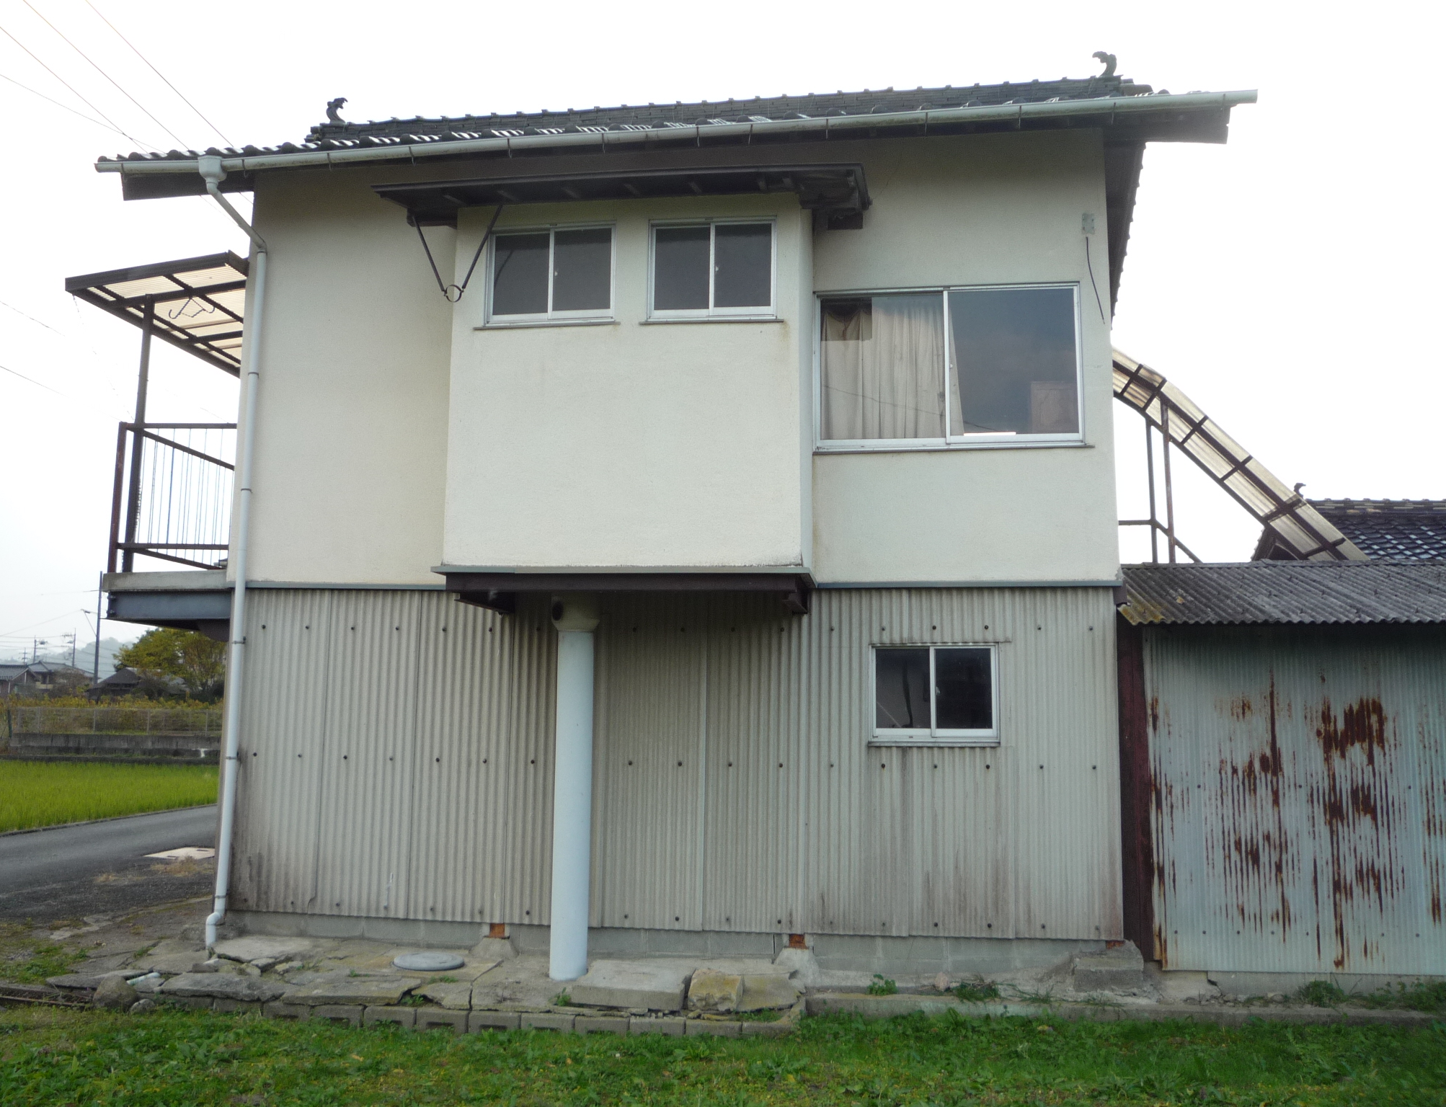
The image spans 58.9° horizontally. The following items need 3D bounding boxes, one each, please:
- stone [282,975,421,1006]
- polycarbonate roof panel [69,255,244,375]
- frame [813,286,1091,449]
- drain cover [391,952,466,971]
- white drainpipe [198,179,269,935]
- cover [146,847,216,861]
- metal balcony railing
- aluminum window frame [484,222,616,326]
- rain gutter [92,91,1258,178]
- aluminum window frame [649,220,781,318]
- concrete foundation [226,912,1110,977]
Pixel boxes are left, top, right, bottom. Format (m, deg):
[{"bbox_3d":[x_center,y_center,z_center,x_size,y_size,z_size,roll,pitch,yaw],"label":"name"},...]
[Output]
[{"bbox_3d":[-2.063,2.452,7.144,0.680,0.070,0.520,0,-8,8],"label":"stone"},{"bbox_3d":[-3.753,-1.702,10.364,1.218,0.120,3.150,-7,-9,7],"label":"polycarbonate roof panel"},{"bbox_3d":[1.432,-1.190,8.199,1.695,1.075,0.100,0,-8,8],"label":"frame"},{"bbox_3d":[-1.768,2.443,7.664,0.430,0.045,0.430,0,-8,8],"label":"drain cover"},{"bbox_3d":[-3.352,-0.032,8.322,0.230,5.160,0.710,0,-8,8],"label":"white drainpipe"},{"bbox_3d":[-5.906,3.386,14.349,0.800,0.070,1.050,1,-8,-1],"label":"cover"},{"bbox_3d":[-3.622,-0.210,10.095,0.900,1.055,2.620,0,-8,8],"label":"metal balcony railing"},{"bbox_3d":[-1.044,-1.689,7.757,0.808,0.631,0.100,0,-8,8],"label":"aluminum window frame"},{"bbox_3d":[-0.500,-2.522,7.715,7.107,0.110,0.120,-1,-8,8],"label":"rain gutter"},{"bbox_3d":[-0.059,-1.706,7.705,0.785,0.650,0.090,0,-8,8],"label":"aluminum window frame"},{"bbox_3d":[-0.439,2.453,8.070,5.630,0.230,0.250,0,-8,8],"label":"concrete foundation"}]

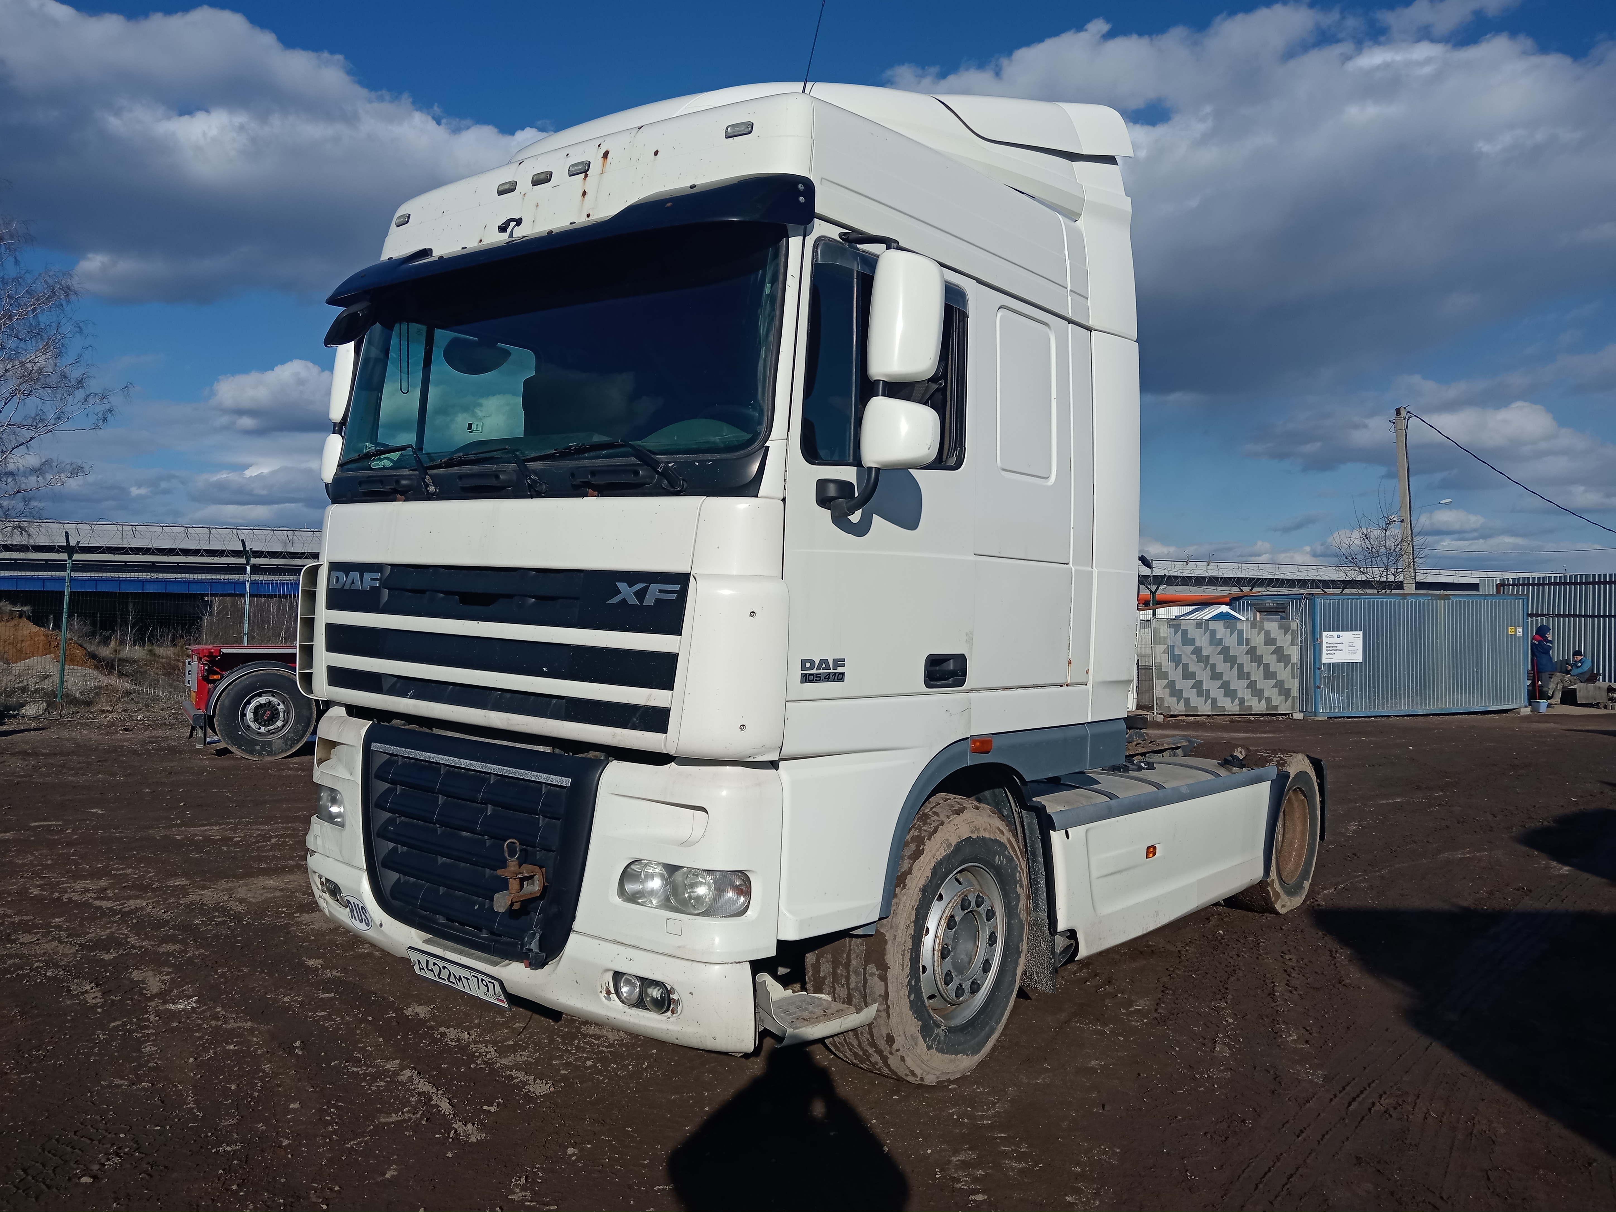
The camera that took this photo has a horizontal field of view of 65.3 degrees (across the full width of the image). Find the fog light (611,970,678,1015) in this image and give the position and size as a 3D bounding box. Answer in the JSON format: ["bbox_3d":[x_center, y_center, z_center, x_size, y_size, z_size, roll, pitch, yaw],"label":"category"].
[{"bbox_3d":[-0.486,1.179,3.856,0.230,0.113,0.100,3,0,35],"label":"fog light"}]

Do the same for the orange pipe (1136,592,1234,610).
[{"bbox_3d":[9.268,-0.177,31.000,2.500,0.240,0.240,2,0,3],"label":"orange pipe"}]

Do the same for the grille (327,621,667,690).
[{"bbox_3d":[-1.153,0.162,4.327,1.930,0.112,0.080,3,0,39],"label":"grille"}]

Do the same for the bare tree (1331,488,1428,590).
[{"bbox_3d":[13.597,-0.353,30.000,2.400,5.033,2.400,2,0,0],"label":"bare tree"}]

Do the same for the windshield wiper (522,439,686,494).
[{"bbox_3d":[-0.688,-0.451,4.121,0.770,0.180,0.100,2,0,39],"label":"windshield wiper"}]

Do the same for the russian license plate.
[{"bbox_3d":[-1.211,1.289,4.374,0.525,0.118,0.020,3,22,39],"label":"russian license plate"}]

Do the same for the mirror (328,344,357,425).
[{"bbox_3d":[-2.052,-0.988,5.559,0.120,0.420,0.235,2,0,-19],"label":"mirror"}]

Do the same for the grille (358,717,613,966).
[{"bbox_3d":[-1.167,0.810,4.408,1.370,0.700,0.150,2,0,39],"label":"grille"}]

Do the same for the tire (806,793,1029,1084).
[{"bbox_3d":[0.452,1.258,4.812,0.360,1.030,1.030,2,0,39],"label":"tire"}]

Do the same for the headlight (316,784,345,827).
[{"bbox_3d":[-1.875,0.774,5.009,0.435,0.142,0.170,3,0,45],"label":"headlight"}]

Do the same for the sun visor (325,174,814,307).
[{"bbox_3d":[-0.979,-1.272,4.465,2.320,0.230,0.370,3,0,39],"label":"sun visor"}]

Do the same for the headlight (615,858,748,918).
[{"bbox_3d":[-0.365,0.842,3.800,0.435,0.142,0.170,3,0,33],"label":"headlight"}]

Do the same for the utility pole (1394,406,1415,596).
[{"bbox_3d":[14.273,-1.247,30.000,0.270,6.950,0.250,-2,0,24],"label":"utility pole"}]

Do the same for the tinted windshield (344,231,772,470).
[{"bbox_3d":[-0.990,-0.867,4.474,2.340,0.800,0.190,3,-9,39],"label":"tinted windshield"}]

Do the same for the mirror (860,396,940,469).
[{"bbox_3d":[0.278,-0.499,3.649,0.215,0.205,0.140,3,0,39],"label":"mirror"}]

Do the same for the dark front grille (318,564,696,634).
[{"bbox_3d":[-1.132,-0.039,4.405,2.000,0.195,0.080,2,0,39],"label":"dark front grille"}]

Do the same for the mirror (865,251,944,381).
[{"bbox_3d":[0.297,-0.879,3.824,0.235,0.420,0.120,2,0,21],"label":"mirror"}]

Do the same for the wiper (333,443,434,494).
[{"bbox_3d":[-1.633,-0.515,4.851,0.790,0.200,0.110,3,0,39],"label":"wiper"}]

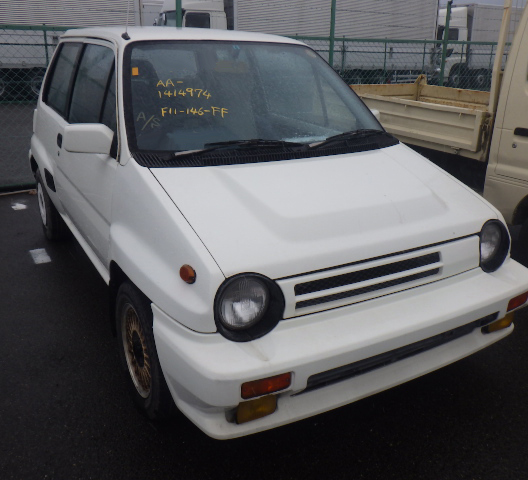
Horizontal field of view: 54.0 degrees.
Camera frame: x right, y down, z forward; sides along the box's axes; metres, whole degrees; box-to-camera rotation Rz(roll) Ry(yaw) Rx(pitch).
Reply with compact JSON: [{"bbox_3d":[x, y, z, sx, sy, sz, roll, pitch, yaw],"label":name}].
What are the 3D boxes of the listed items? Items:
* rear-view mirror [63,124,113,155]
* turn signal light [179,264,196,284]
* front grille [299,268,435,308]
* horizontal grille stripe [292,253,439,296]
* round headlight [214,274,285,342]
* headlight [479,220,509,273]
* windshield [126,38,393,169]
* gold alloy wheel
[{"bbox_3d":[-0.700,-0.396,2.037,0.180,0.115,0.095,-10,22,-29],"label":"rear-view mirror"},{"bbox_3d":[-0.235,0.106,1.590,0.060,0.060,0.040,17,24,37],"label":"turn signal light"},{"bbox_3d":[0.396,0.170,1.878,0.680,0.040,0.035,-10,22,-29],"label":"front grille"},{"bbox_3d":[0.410,0.120,1.897,0.702,0.047,0.030,-10,22,-29],"label":"horizontal grille stripe"},{"bbox_3d":[-0.055,0.192,1.569,0.205,0.205,0.090,-10,22,-29],"label":"round headlight"},{"bbox_3d":[0.929,0.026,2.120,0.205,0.205,0.090,-10,22,-29],"label":"headlight"},{"bbox_3d":[-0.056,-0.731,2.471,1.340,0.130,0.660,-10,62,-29],"label":"windshield"},{"bbox_3d":[-0.426,0.402,1.975,0.140,0.365,0.365,-10,22,-29],"label":"gold alloy wheel"}]

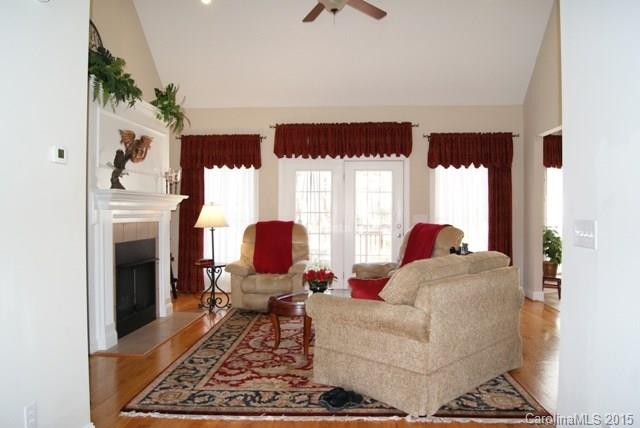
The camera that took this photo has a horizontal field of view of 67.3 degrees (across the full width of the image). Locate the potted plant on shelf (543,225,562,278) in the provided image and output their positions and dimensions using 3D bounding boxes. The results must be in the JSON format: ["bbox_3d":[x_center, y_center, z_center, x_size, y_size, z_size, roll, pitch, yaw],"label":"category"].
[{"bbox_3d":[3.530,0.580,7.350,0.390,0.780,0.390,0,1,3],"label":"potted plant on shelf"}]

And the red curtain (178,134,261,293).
[{"bbox_3d":[-1.569,0.000,7.500,1.280,2.470,0.150,0,1,3],"label":"red curtain"}]

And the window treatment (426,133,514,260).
[{"bbox_3d":[2.300,0.007,7.350,1.270,2.490,0.180,0,1,3],"label":"window treatment"}]

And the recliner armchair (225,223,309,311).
[{"bbox_3d":[-0.690,0.711,6.680,1.040,1.110,0.970,0,1,5],"label":"recliner armchair"}]

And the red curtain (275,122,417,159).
[{"bbox_3d":[0.363,-1.135,7.420,2.120,0.555,0.130,0,1,3],"label":"red curtain"}]

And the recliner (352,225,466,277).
[{"bbox_3d":[1.080,0.725,5.950,1.040,1.110,1.040,0,1,-32],"label":"recliner"}]

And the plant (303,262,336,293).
[{"bbox_3d":[-0.005,0.645,4.780,0.340,0.330,0.340,0,1,3],"label":"plant"}]

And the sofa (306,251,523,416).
[{"bbox_3d":[0.855,0.817,3.930,1.030,0.970,1.580,1,1,45],"label":"sofa"}]

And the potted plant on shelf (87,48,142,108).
[{"bbox_3d":[-2.050,-1.377,4.850,0.460,0.560,0.560,0,1,3],"label":"potted plant on shelf"}]

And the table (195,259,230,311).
[{"bbox_3d":[-1.450,0.966,6.530,0.450,0.600,0.450,0,1,3],"label":"table"}]

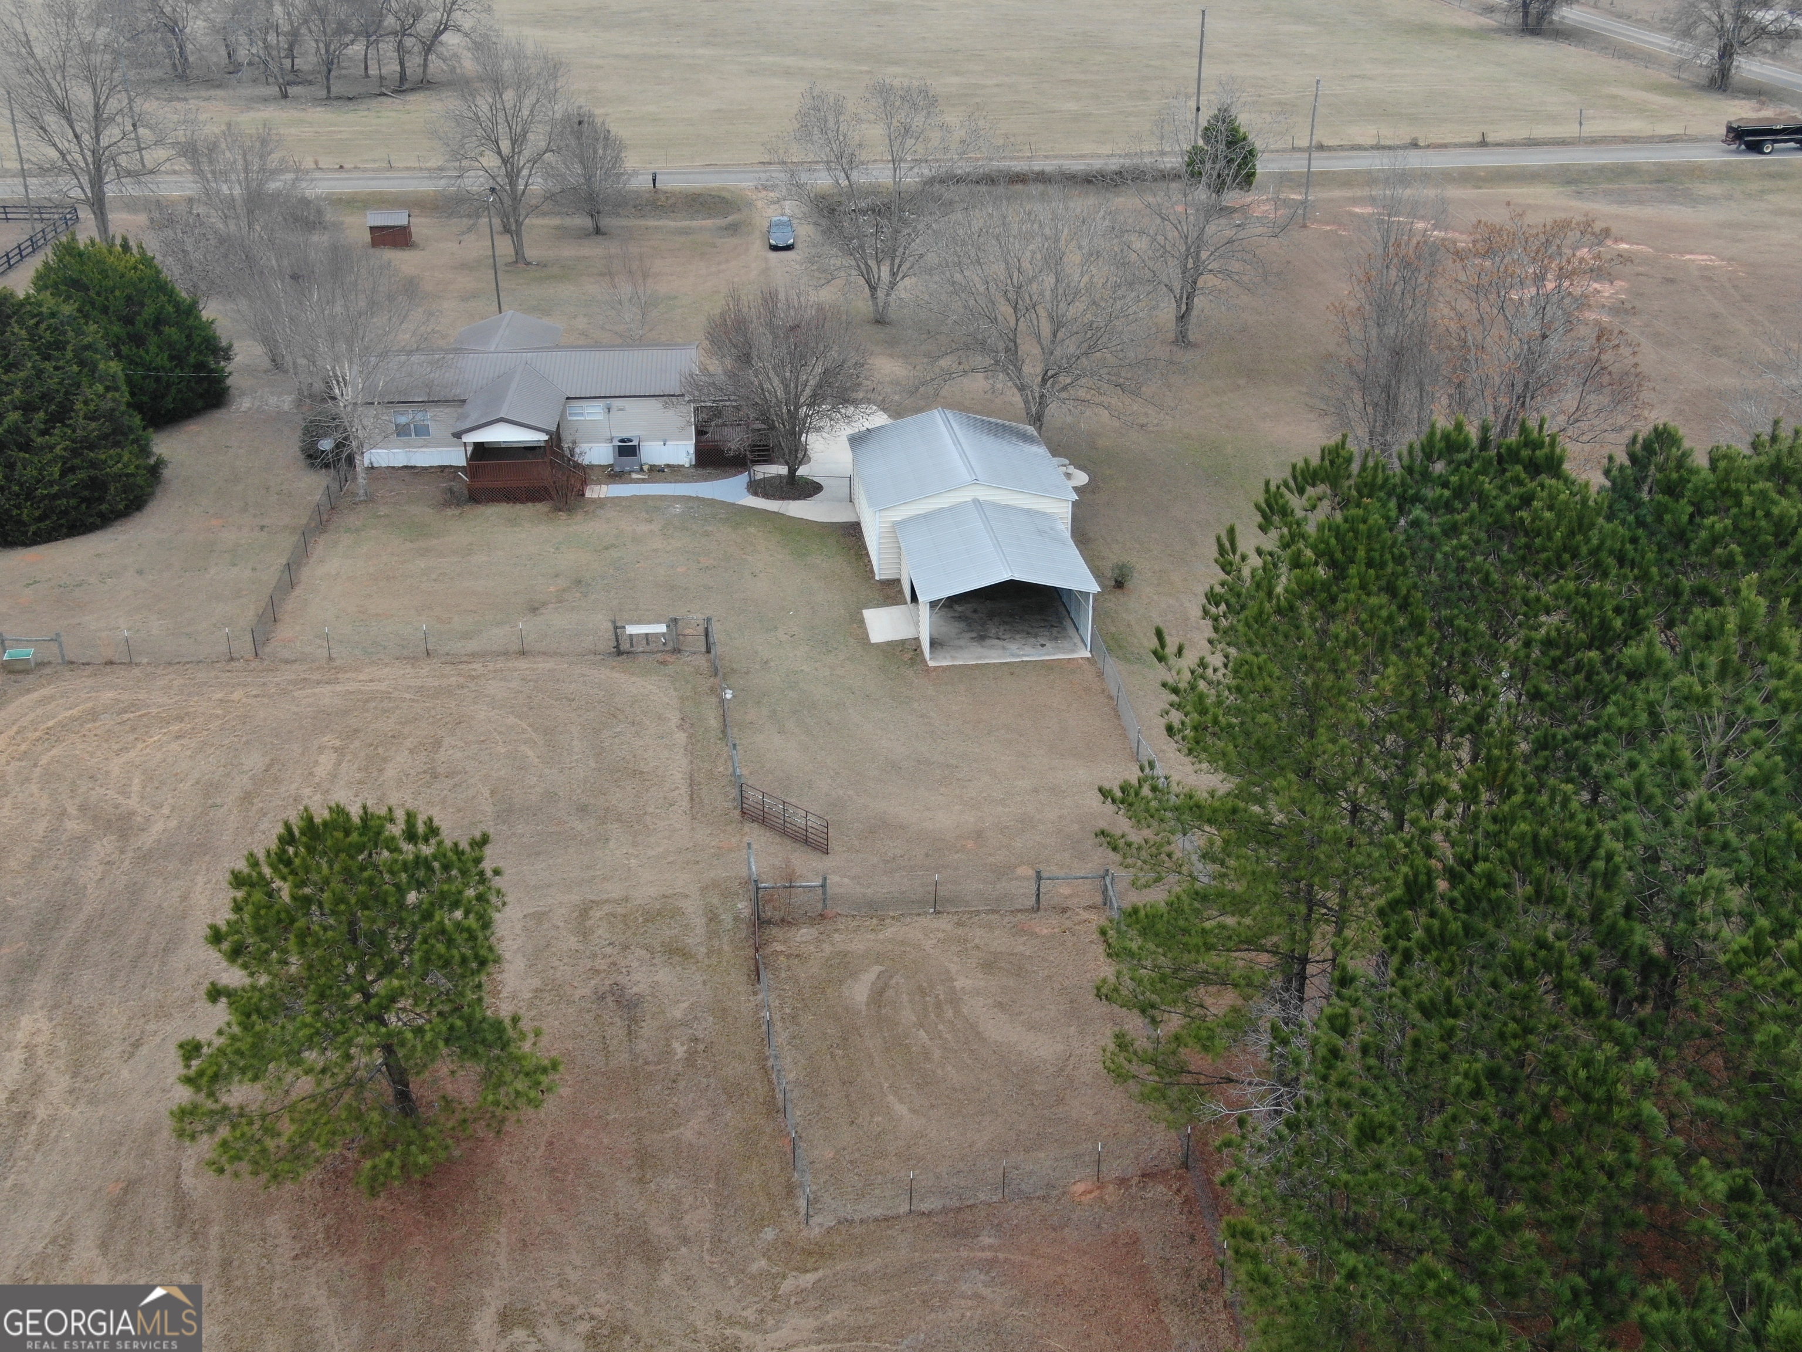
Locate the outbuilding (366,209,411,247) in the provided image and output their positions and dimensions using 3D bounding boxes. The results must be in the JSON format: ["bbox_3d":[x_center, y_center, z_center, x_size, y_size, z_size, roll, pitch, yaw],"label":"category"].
[{"bbox_3d":[-35.539,-31.179,126.801,2.600,2.150,2.500,-4,26,-8],"label":"outbuilding"}]

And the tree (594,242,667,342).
[{"bbox_3d":[-15.305,-21.540,103.145,4.086,5.832,3.882,0,26,0],"label":"tree"}]

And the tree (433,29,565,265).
[{"bbox_3d":[-26.576,-34.910,120.836,8.750,15.140,8.750,-1,26,0],"label":"tree"}]

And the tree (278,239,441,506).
[{"bbox_3d":[-23.867,-13.500,80.305,6.990,11.980,6.990,-1,26,0],"label":"tree"}]

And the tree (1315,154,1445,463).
[{"bbox_3d":[21.666,-16.414,82.753,5.920,14.180,5.920,-1,26,0],"label":"tree"}]

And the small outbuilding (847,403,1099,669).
[{"bbox_3d":[2.942,-6.328,74.608,8.310,4.020,17.730,-4,26,-6],"label":"small outbuilding"}]

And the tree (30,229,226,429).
[{"bbox_3d":[-40.576,-18.727,95.247,11.310,8.660,11.310,-1,26,0],"label":"tree"}]

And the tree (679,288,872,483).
[{"bbox_3d":[-5.551,-12.879,81.723,8.402,8.952,7.981,0,26,0],"label":"tree"}]

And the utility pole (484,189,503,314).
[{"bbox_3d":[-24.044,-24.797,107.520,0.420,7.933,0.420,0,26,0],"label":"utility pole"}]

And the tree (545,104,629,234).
[{"bbox_3d":[-21.991,-35.445,127.716,5.612,8.774,5.332,0,26,0],"label":"tree"}]

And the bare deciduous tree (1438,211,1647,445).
[{"bbox_3d":[29.572,-15.899,84.905,9.038,11.262,8.586,0,26,0],"label":"bare deciduous tree"}]

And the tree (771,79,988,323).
[{"bbox_3d":[-1.222,-27.543,106.326,12.700,14.060,12.700,-1,26,0],"label":"tree"}]

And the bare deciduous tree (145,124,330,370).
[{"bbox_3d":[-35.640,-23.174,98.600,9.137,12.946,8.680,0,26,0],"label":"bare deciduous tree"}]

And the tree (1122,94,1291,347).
[{"bbox_3d":[16.933,-25.243,101.412,9.209,13.704,8.748,0,26,0],"label":"tree"}]

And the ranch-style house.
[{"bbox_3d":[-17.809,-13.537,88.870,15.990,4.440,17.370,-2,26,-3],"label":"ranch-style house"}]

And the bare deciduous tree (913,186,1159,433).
[{"bbox_3d":[6.322,-16.756,85.862,11.510,12.380,11.510,-1,26,0],"label":"bare deciduous tree"}]

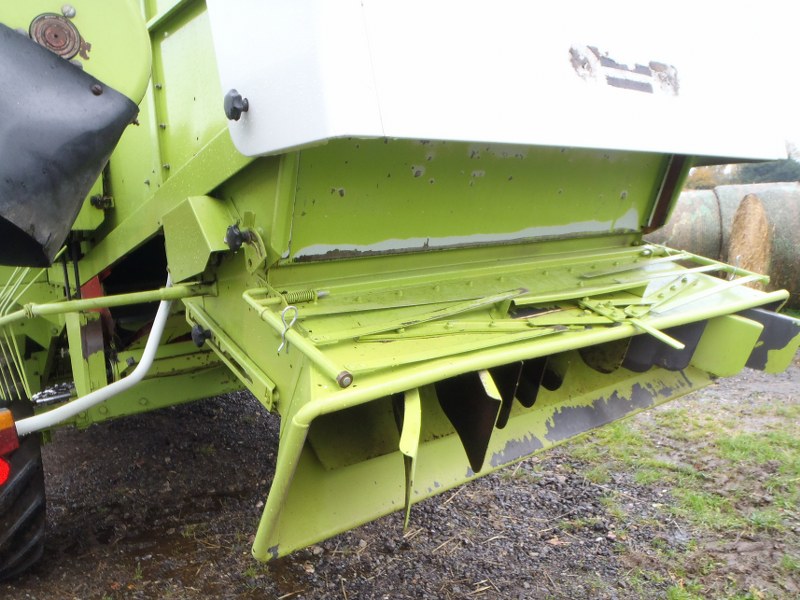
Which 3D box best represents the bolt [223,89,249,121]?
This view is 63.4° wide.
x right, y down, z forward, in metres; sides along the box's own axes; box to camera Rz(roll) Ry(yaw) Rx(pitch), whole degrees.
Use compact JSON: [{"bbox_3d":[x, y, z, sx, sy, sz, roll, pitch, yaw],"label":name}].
[{"bbox_3d":[-0.303,-0.362,1.200,0.036,0.057,0.057,-8,13,-38],"label":"bolt"}]

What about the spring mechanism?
[{"bbox_3d":[-0.202,-0.007,1.340,0.088,0.026,0.026,-8,13,-38],"label":"spring mechanism"}]

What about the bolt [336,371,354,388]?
[{"bbox_3d":[-0.087,0.127,1.030,0.023,0.023,0.015,-8,24,-38],"label":"bolt"}]

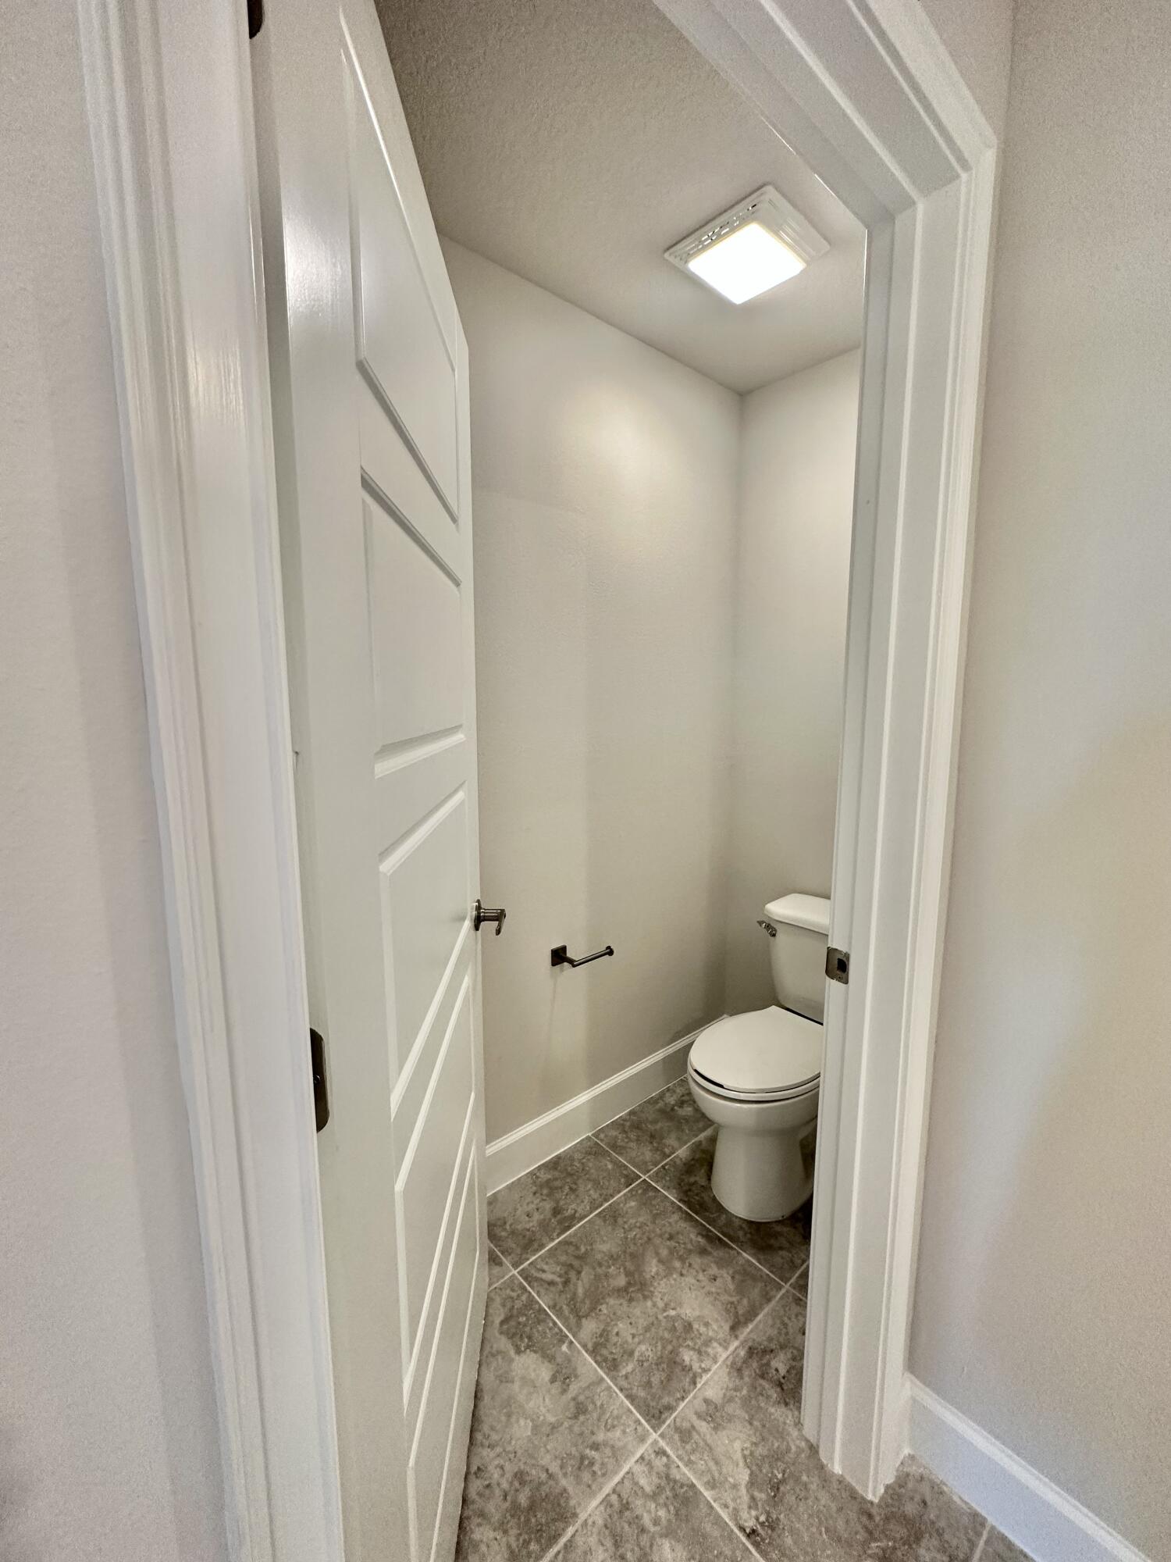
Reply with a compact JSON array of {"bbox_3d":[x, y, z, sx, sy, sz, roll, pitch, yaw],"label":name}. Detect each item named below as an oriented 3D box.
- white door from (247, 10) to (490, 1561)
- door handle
[{"bbox_3d":[-0.229,0.239,0.916,0.040,2.032,0.848,0,8,-2],"label":"white door"},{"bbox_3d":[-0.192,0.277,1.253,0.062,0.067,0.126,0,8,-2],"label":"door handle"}]

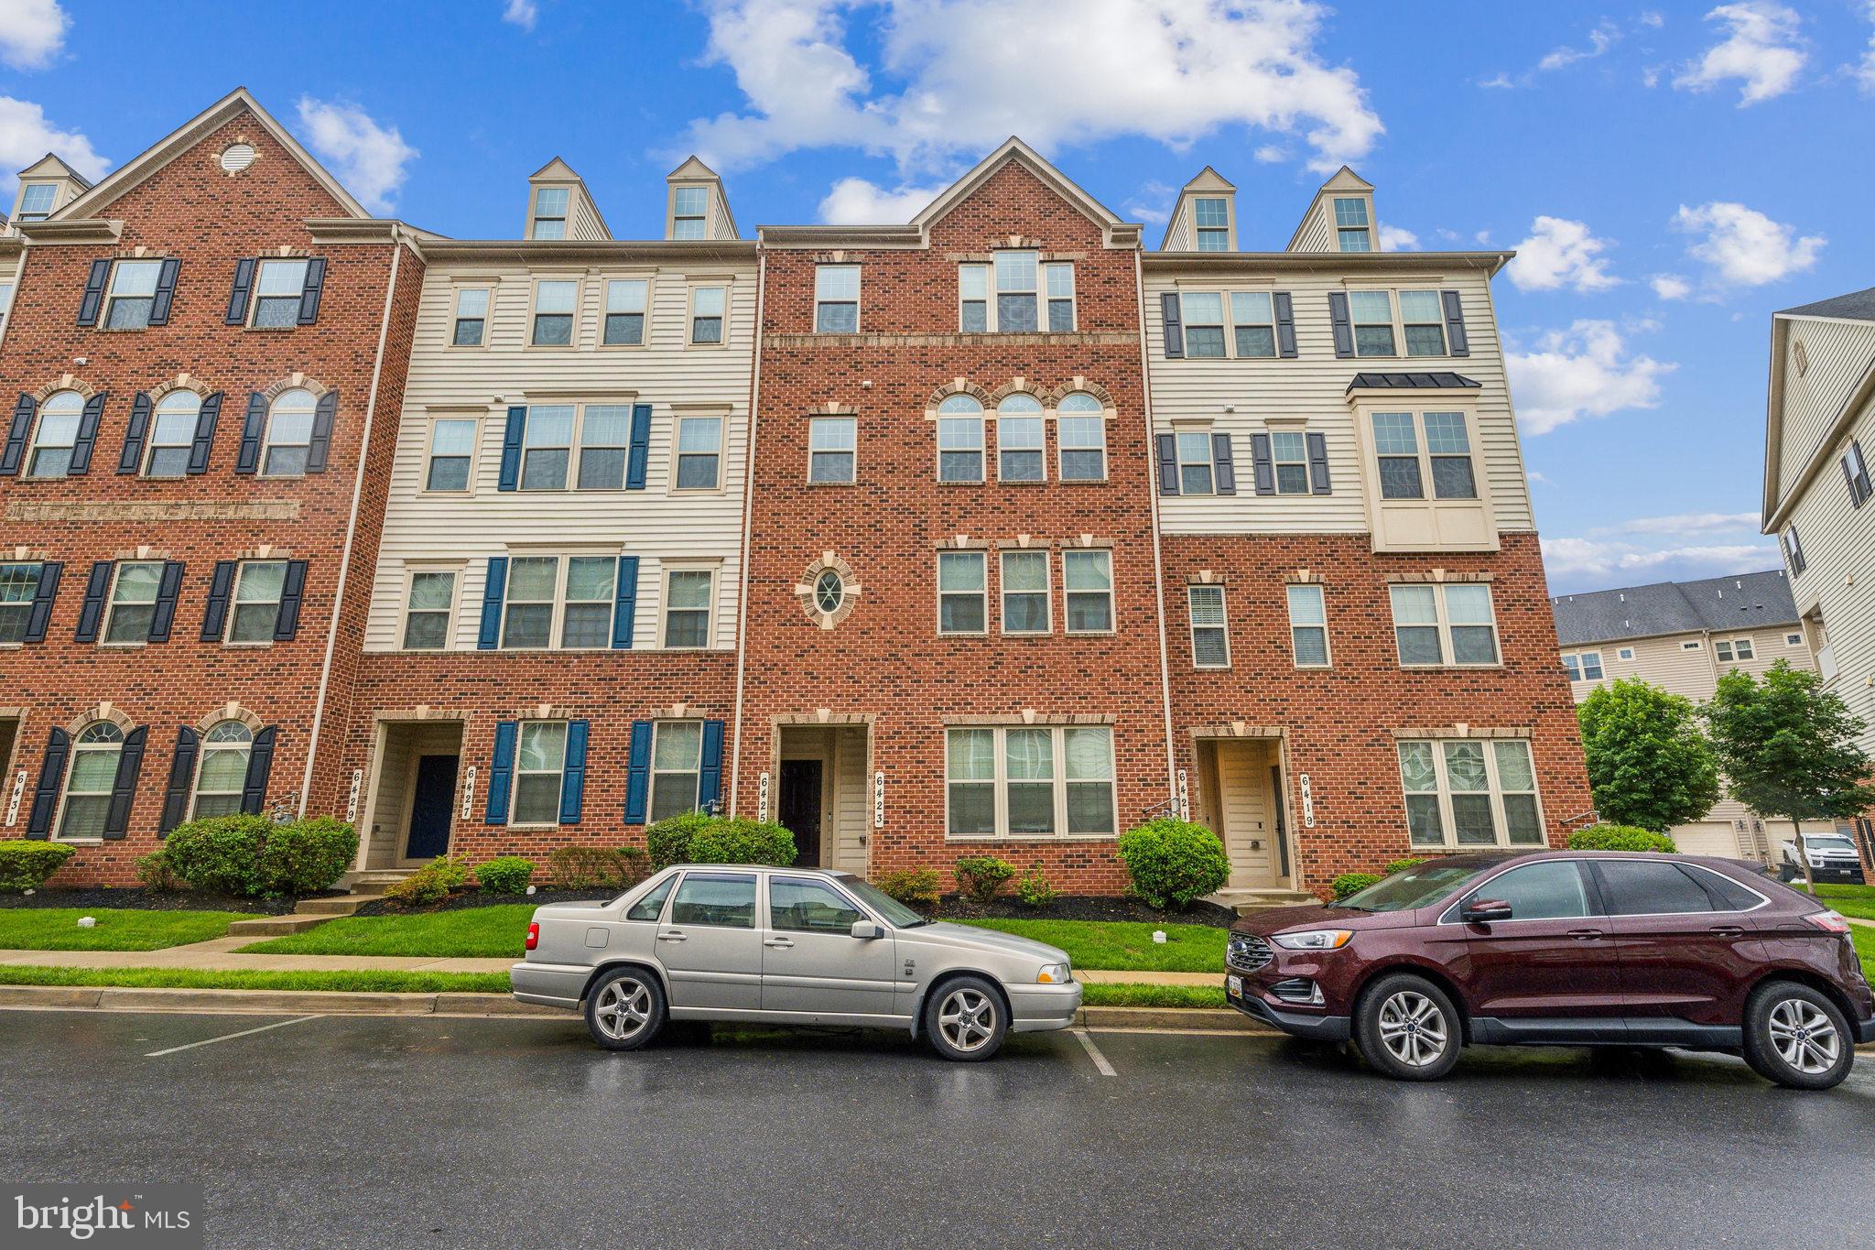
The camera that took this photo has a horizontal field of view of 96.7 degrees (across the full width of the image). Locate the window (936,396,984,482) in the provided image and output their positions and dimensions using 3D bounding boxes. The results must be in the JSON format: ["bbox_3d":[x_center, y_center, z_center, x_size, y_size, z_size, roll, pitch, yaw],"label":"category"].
[{"bbox_3d":[0.454,-3.618,16.174,0.925,1.862,0.140,0,-14,0],"label":"window"}]

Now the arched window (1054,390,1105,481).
[{"bbox_3d":[2.797,-3.642,16.194,0.967,1.864,0.140,0,-14,0],"label":"arched window"}]

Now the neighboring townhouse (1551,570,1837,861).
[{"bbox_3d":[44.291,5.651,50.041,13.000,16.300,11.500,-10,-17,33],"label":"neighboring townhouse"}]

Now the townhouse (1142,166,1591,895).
[{"bbox_3d":[7.949,-1.683,21.518,7.600,15.950,11.500,0,-14,0],"label":"townhouse"}]

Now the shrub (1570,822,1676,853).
[{"bbox_3d":[11.371,3.955,13.715,1.683,1.335,1.500,0,-14,0],"label":"shrub"}]

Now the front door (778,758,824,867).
[{"bbox_3d":[-2.611,3.537,15.428,0.915,2.040,0.080,0,-14,0],"label":"front door"}]

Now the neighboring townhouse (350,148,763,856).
[{"bbox_3d":[-7.177,-1.859,21.476,7.050,15.850,11.500,0,-14,0],"label":"neighboring townhouse"}]

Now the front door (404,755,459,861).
[{"bbox_3d":[-9.451,3.444,15.783,0.920,1.947,0.080,0,-14,0],"label":"front door"}]

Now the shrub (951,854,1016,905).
[{"bbox_3d":[0.771,4.161,13.604,1.017,0.733,0.900,0,-14,0],"label":"shrub"}]

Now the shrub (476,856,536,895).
[{"bbox_3d":[-7.179,4.169,13.867,1.021,0.608,0.900,0,-14,0],"label":"shrub"}]

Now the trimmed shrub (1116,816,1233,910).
[{"bbox_3d":[3.749,3.795,13.248,1.796,1.378,1.650,0,-14,0],"label":"trimmed shrub"}]

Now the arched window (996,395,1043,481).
[{"bbox_3d":[1.631,-3.625,16.183,0.937,1.863,0.140,0,-14,0],"label":"arched window"}]

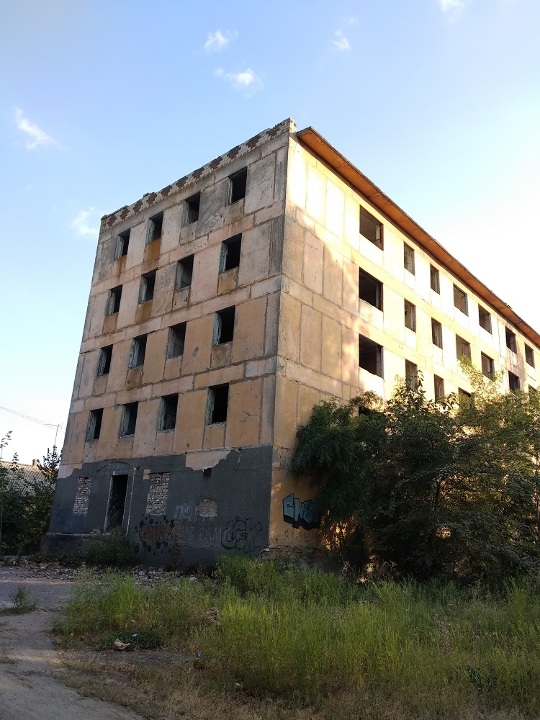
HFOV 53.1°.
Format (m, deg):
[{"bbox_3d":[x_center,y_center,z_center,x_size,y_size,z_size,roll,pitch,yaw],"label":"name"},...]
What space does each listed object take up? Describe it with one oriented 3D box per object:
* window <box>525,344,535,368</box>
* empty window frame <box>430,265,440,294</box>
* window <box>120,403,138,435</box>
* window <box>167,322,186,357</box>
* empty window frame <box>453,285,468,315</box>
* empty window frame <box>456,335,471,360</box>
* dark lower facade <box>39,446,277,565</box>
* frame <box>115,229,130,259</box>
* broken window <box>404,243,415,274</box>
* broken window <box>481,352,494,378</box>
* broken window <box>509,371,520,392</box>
[{"bbox_3d":[18.206,-0.255,38.096,0.250,1.377,1.853,-12,-23,40],"label":"window"},{"bbox_3d":[8.270,-4.034,27.413,0.250,1.360,0.986,-12,-23,40],"label":"empty window frame"},{"bbox_3d":[-5.582,2.390,21.764,1.047,1.353,0.200,-12,-23,40],"label":"window"},{"bbox_3d":[-3.482,-0.708,20.788,0.952,1.326,0.250,-12,-23,40],"label":"window"},{"bbox_3d":[10.378,-3.237,29.680,0.250,1.326,1.836,-12,-23,40],"label":"empty window frame"},{"bbox_3d":[10.210,-0.480,28.700,0.200,1.343,1.791,-12,-23,40],"label":"empty window frame"},{"bbox_3d":[-4.672,5.412,19.765,12.784,3.774,0.350,-12,-23,40],"label":"dark lower facade"},{"bbox_3d":[-6.974,-5.440,25.977,0.997,1.353,0.200,-12,-23,40],"label":"frame"},{"bbox_3d":[6.484,-4.733,25.470,0.200,1.343,1.040,-12,-23,40],"label":"broken window"},{"bbox_3d":[12.456,0.391,31.062,0.200,1.343,1.865,-12,-23,40],"label":"broken window"},{"bbox_3d":[15.444,1.562,34.430,0.250,1.309,1.938,-12,-23,40],"label":"broken window"}]

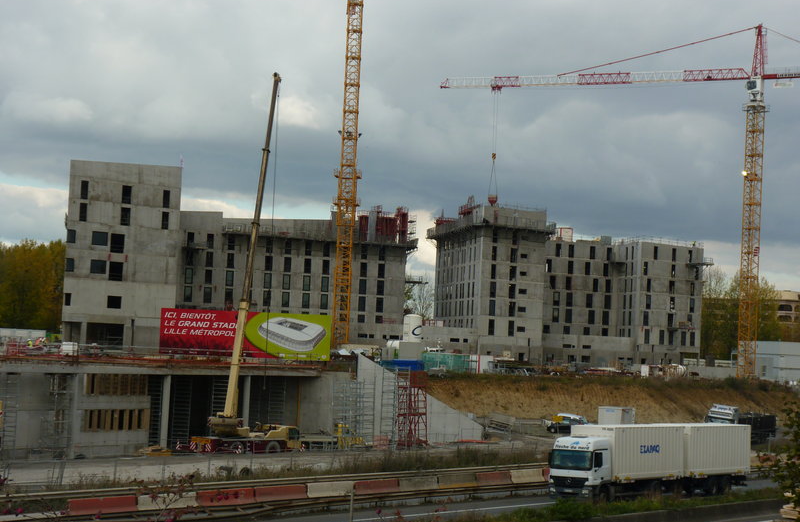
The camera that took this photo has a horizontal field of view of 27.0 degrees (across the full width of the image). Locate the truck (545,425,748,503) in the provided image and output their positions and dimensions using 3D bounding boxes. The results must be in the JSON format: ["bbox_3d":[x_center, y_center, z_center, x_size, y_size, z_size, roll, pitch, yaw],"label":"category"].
[{"bbox_3d":[14.133,11.027,91.944,2.550,3.870,18.180,0,-4,38],"label":"truck"}]

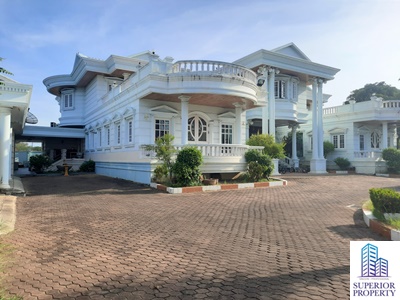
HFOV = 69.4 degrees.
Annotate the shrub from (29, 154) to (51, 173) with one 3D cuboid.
[{"bbox_3d":[-15.895,1.341,28.700,2.150,1.800,2.050,1,-2,-31],"label":"shrub"}]

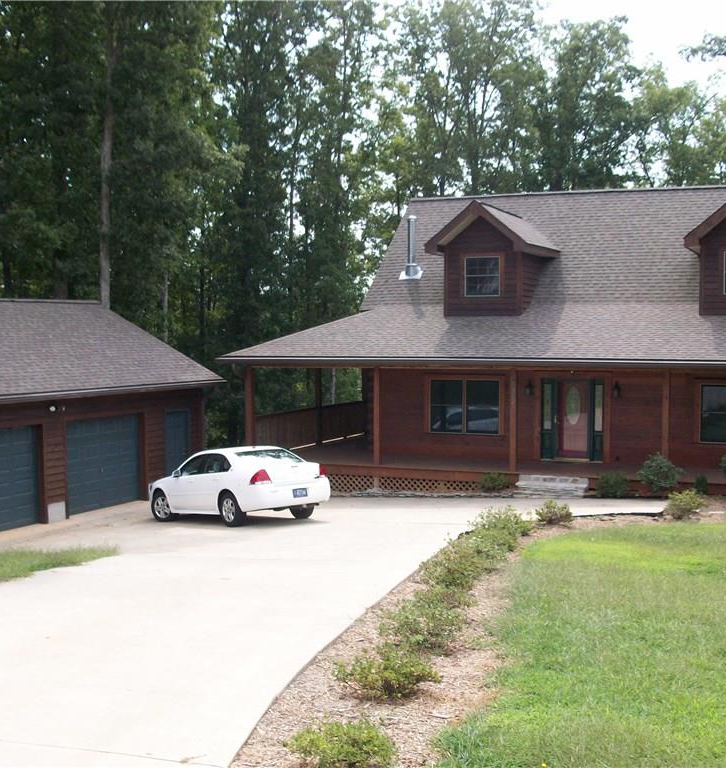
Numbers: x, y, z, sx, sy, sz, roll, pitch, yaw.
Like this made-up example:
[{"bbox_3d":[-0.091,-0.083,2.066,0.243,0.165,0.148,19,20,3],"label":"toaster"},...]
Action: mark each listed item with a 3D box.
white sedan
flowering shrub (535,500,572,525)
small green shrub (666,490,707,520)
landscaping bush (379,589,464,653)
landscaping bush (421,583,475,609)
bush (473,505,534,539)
[{"bbox_3d":[-2.730,2.096,21.071,1.870,1.490,5.090,-3,-2,-38],"label":"white sedan"},{"bbox_3d":[3.400,2.294,17.954,0.640,0.420,0.600,1,3,11],"label":"flowering shrub"},{"bbox_3d":[5.787,2.180,18.047,0.710,0.510,0.650,1,3,18],"label":"small green shrub"},{"bbox_3d":[0.463,1.873,7.965,0.640,0.440,0.600,0,3,3],"label":"landscaping bush"},{"bbox_3d":[0.818,2.039,9.627,0.520,0.330,0.500,0,3,5],"label":"landscaping bush"},{"bbox_3d":[2.199,2.152,15.742,0.920,0.500,0.800,0,3,8],"label":"bush"}]

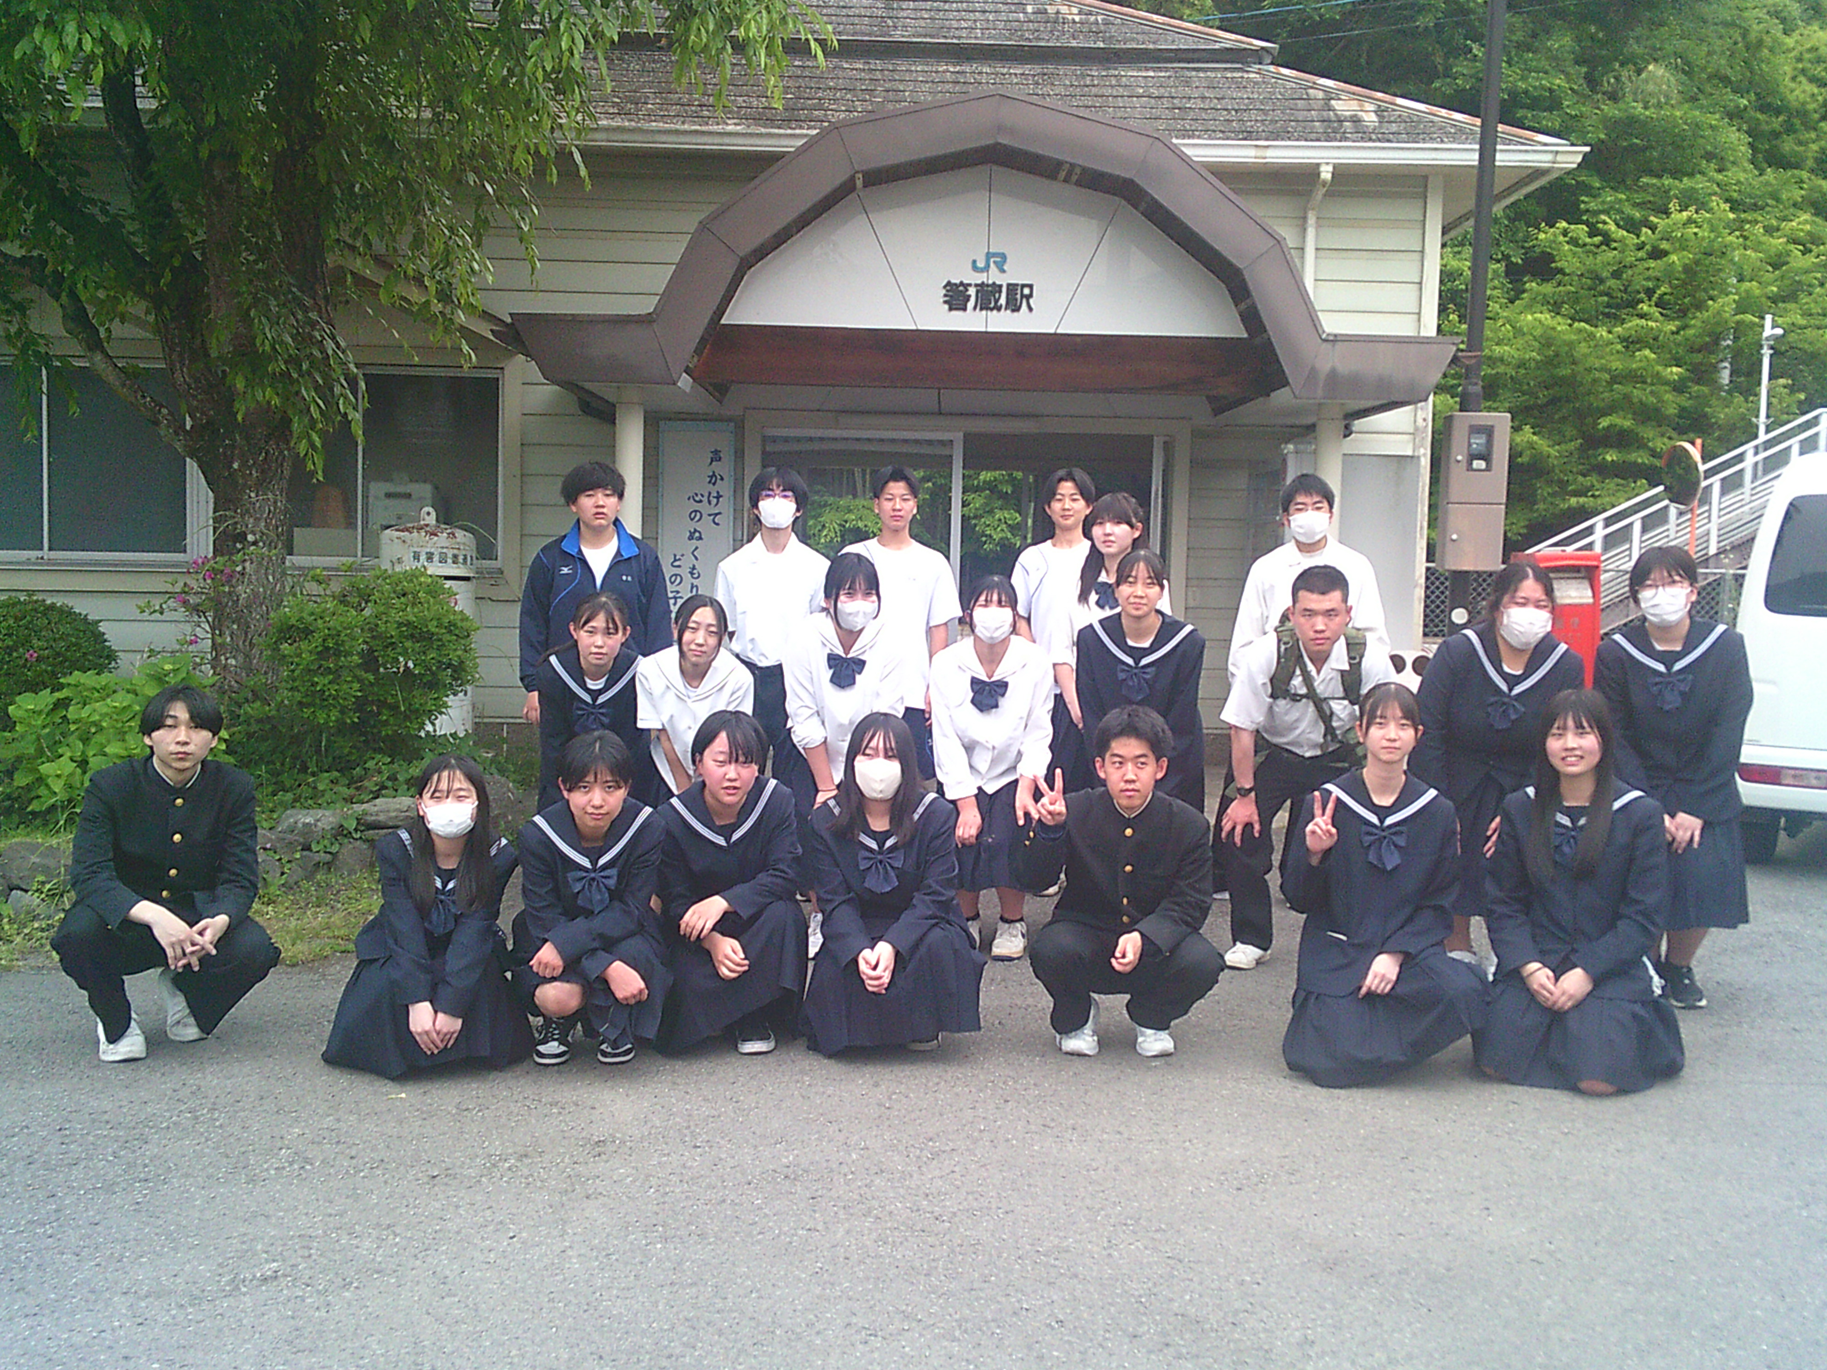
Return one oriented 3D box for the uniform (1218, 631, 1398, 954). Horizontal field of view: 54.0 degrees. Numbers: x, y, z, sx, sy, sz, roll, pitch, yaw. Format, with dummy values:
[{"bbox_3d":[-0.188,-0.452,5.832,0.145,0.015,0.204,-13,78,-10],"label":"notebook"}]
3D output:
[{"bbox_3d":[1.297,0.363,5.920,0.580,1.100,0.800,3,4,14],"label":"uniform"}]

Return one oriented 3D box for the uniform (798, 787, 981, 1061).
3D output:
[{"bbox_3d":[-0.060,0.661,5.239,0.526,0.730,0.640,1,4,-2],"label":"uniform"}]

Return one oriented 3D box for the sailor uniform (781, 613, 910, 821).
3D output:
[{"bbox_3d":[-0.217,0.225,5.740,0.430,0.924,0.480,1,4,-2],"label":"sailor uniform"}]

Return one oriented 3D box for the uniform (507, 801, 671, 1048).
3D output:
[{"bbox_3d":[-0.901,0.630,4.980,0.440,0.650,0.580,0,4,-9],"label":"uniform"}]

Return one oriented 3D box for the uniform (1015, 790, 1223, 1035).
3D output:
[{"bbox_3d":[0.582,0.630,5.100,0.570,0.690,0.620,2,4,6],"label":"uniform"}]

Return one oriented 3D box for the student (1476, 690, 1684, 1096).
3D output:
[{"bbox_3d":[1.796,0.519,4.840,0.540,1.013,0.640,3,4,21],"label":"student"}]

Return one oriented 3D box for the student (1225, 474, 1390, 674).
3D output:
[{"bbox_3d":[1.589,0.011,7.200,0.620,1.730,0.360,2,4,10],"label":"student"}]

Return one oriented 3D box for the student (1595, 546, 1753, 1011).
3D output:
[{"bbox_3d":[2.388,0.275,5.660,0.490,1.470,0.420,3,4,21],"label":"student"}]

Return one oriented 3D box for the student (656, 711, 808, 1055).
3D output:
[{"bbox_3d":[-0.506,0.510,4.950,0.470,0.905,0.650,1,4,-7],"label":"student"}]

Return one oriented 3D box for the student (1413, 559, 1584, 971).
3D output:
[{"bbox_3d":[1.935,0.311,5.918,0.557,1.430,0.930,2,4,12],"label":"student"}]

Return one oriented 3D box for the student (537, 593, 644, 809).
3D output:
[{"bbox_3d":[-1.119,0.297,6.253,0.396,1.265,0.670,1,4,-6],"label":"student"}]

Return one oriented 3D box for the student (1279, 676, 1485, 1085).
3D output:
[{"bbox_3d":[1.343,0.532,5.132,0.578,1.070,0.670,2,4,8],"label":"student"}]

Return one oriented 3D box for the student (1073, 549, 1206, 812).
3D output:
[{"bbox_3d":[0.807,0.194,6.400,0.470,1.440,0.420,2,4,6],"label":"student"}]

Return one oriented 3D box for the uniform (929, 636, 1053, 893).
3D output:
[{"bbox_3d":[0.267,0.259,6.150,0.410,0.890,0.500,1,4,0],"label":"uniform"}]

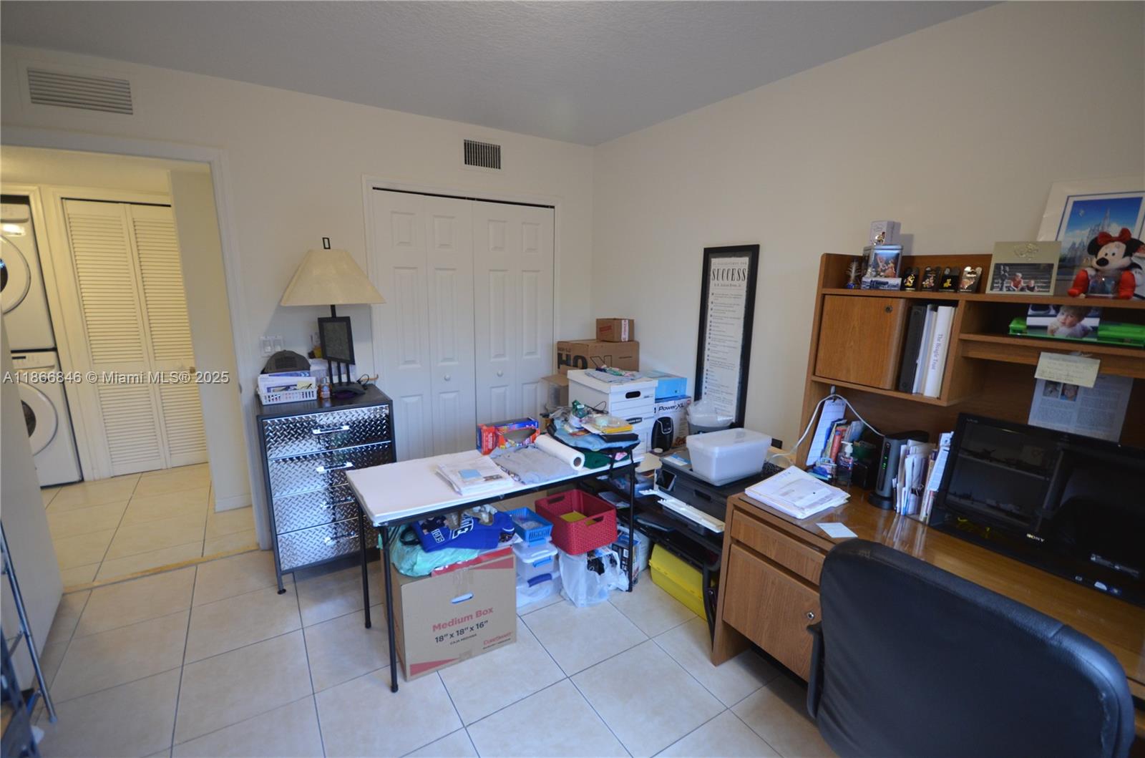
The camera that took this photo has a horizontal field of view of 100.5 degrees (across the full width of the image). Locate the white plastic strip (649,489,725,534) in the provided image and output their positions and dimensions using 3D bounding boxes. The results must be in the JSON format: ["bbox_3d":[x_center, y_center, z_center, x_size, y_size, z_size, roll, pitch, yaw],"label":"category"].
[{"bbox_3d":[0.505,0.582,2.152,0.075,0.035,0.440,-6,14,-32],"label":"white plastic strip"}]

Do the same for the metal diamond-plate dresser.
[{"bbox_3d":[-1.320,0.546,2.601,0.600,0.910,0.430,-7,15,-33],"label":"metal diamond-plate dresser"}]

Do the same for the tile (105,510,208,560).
[{"bbox_3d":[-2.488,0.937,2.875,0.435,0.012,0.435,-6,13,-34],"label":"tile"}]

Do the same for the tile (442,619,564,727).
[{"bbox_3d":[-0.310,1.174,1.955,0.430,0.012,0.430,-6,13,-33],"label":"tile"}]

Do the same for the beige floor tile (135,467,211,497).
[{"bbox_3d":[-2.983,0.775,3.556,0.435,0.010,0.450,-7,15,-32],"label":"beige floor tile"}]

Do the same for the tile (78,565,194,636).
[{"bbox_3d":[-2.085,1.064,2.298,0.410,0.010,0.395,-7,15,-32],"label":"tile"}]

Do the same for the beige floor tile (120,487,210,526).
[{"bbox_3d":[-2.741,0.861,3.230,0.435,0.012,0.435,-6,13,-34],"label":"beige floor tile"}]

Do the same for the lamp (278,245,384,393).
[{"bbox_3d":[-1.234,-0.315,2.499,0.440,0.820,0.340,-6,13,-32],"label":"lamp"}]

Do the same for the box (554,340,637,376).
[{"bbox_3d":[0.168,-0.084,3.156,0.420,0.320,0.330,-8,15,-36],"label":"box"}]

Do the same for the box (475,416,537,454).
[{"bbox_3d":[-0.324,0.277,2.365,0.300,0.135,0.090,-6,14,-32],"label":"box"}]

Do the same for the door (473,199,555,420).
[{"bbox_3d":[-0.408,-0.171,3.408,0.605,2.030,0.035,-6,13,-32],"label":"door"}]

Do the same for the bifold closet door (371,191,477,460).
[{"bbox_3d":[-0.930,-0.122,3.125,0.610,2.010,0.035,-6,14,-32],"label":"bifold closet door"}]

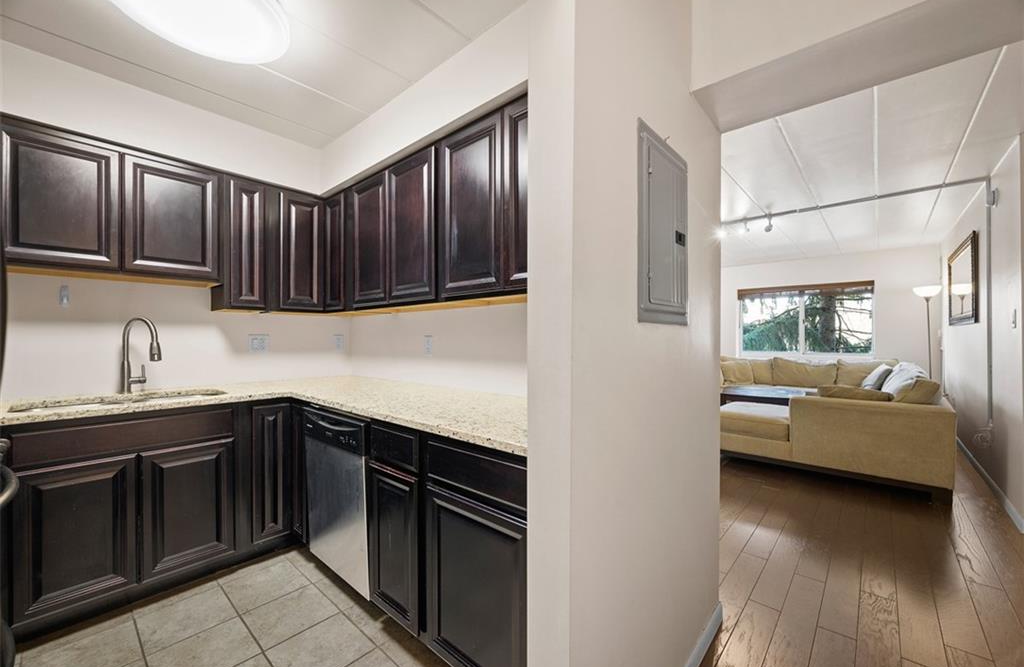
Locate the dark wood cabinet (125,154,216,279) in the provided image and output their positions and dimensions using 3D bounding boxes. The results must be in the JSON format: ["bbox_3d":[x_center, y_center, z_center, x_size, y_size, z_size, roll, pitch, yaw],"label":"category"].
[{"bbox_3d":[-1.879,-0.587,2.192,0.330,0.585,0.380,-1,-1,42],"label":"dark wood cabinet"}]

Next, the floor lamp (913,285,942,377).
[{"bbox_3d":[5.112,0.325,4.880,0.275,1.830,0.275,-1,-1,42],"label":"floor lamp"}]

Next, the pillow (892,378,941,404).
[{"bbox_3d":[3.484,0.579,3.494,0.190,0.410,0.550,28,18,39],"label":"pillow"}]

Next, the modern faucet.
[{"bbox_3d":[-1.976,0.123,2.143,0.235,0.415,0.110,0,0,10],"label":"modern faucet"}]

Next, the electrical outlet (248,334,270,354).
[{"bbox_3d":[-1.674,0.071,2.643,0.012,0.119,0.117,0,-1,41],"label":"electrical outlet"}]

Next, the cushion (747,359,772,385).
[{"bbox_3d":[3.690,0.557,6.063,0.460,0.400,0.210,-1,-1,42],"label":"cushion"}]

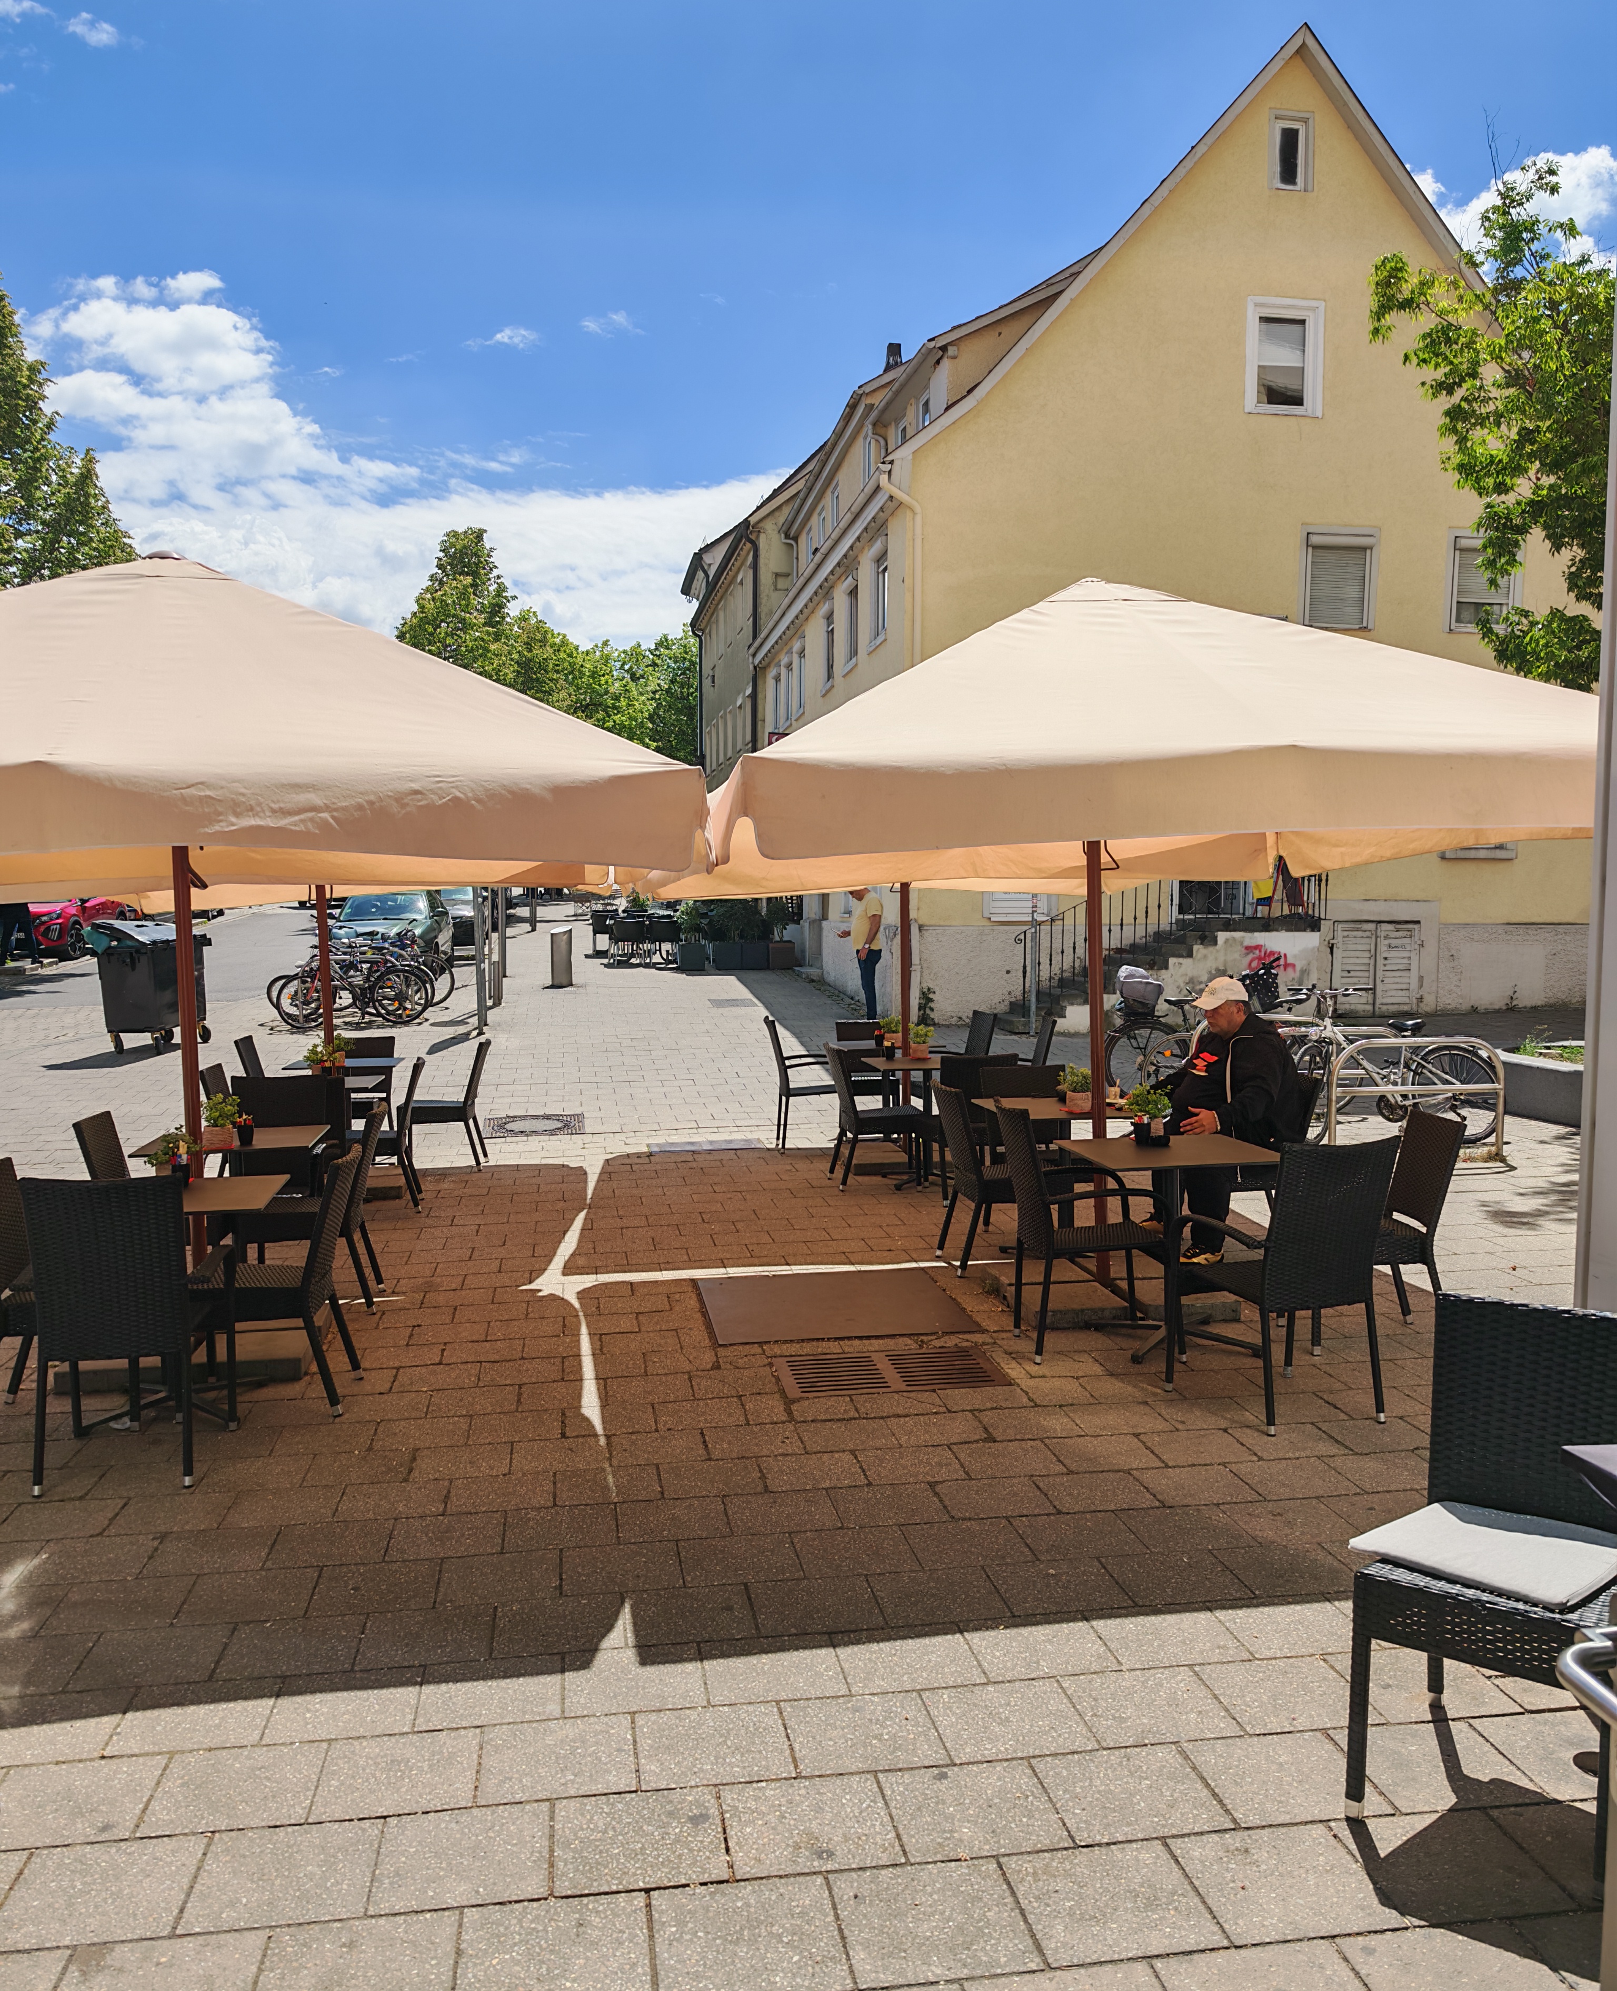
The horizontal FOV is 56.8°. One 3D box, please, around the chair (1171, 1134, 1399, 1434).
[{"bbox_3d":[1.602,0.922,5.046,0.560,0.930,0.600,-2,4,-17],"label":"chair"}]

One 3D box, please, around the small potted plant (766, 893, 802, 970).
[{"bbox_3d":[-0.436,-1.158,26.700,0.560,1.400,0.500,-1,4,-8],"label":"small potted plant"}]

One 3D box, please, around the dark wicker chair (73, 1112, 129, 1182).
[{"bbox_3d":[-2.686,0.919,6.218,0.580,0.860,0.460,-1,5,-10],"label":"dark wicker chair"}]

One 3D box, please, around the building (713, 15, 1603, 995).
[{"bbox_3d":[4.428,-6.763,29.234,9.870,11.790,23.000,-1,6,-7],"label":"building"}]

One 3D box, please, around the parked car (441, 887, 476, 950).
[{"bbox_3d":[-7.580,-1.630,31.000,1.780,1.500,4.350,-1,5,-8],"label":"parked car"}]

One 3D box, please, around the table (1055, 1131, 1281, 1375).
[{"bbox_3d":[1.419,0.969,5.783,0.750,0.730,0.750,-1,4,-8],"label":"table"}]

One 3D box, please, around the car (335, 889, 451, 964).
[{"bbox_3d":[-7.080,-1.130,25.500,1.760,1.460,4.350,-1,5,-8],"label":"car"}]

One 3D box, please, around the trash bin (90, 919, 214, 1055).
[{"bbox_3d":[-7.080,-0.120,16.300,0.800,1.350,1.300,0,5,-2],"label":"trash bin"}]

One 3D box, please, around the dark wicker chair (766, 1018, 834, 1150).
[{"bbox_3d":[0.019,0.641,10.700,0.610,0.930,0.550,-1,5,-7],"label":"dark wicker chair"}]

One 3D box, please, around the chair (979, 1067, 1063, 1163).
[{"bbox_3d":[1.216,0.823,7.663,0.460,0.860,0.580,-1,5,-15],"label":"chair"}]

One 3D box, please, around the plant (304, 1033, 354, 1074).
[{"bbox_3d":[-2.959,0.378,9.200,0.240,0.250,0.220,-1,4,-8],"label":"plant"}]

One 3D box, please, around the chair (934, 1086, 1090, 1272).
[{"bbox_3d":[0.906,0.843,7.109,0.600,0.870,0.490,-1,4,-8],"label":"chair"}]

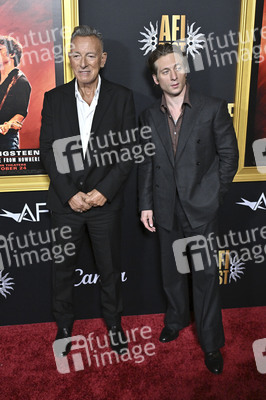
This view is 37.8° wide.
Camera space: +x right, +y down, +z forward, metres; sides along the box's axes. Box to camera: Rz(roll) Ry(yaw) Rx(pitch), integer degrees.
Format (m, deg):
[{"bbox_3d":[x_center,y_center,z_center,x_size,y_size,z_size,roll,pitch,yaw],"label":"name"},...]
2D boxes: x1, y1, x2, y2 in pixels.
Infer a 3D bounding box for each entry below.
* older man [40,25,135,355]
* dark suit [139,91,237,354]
[{"bbox_3d":[-0.235,-0.009,2.152,0.520,1.790,0.360,0,12,3],"label":"older man"},{"bbox_3d":[0.313,0.114,2.189,0.540,1.460,0.420,5,13,24],"label":"dark suit"}]

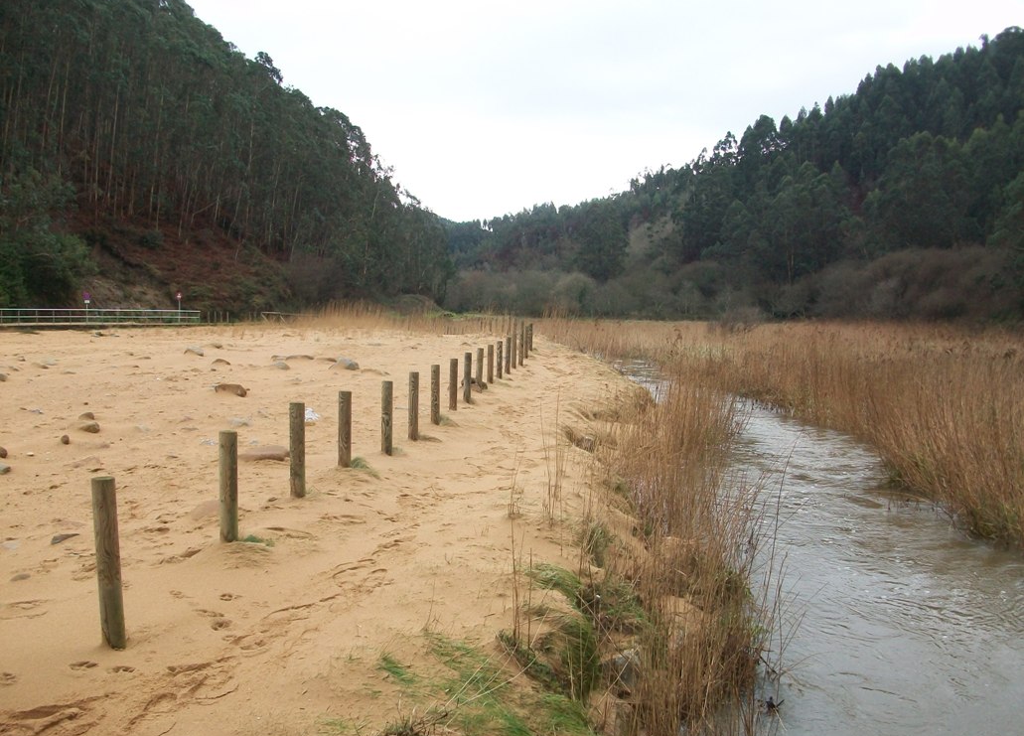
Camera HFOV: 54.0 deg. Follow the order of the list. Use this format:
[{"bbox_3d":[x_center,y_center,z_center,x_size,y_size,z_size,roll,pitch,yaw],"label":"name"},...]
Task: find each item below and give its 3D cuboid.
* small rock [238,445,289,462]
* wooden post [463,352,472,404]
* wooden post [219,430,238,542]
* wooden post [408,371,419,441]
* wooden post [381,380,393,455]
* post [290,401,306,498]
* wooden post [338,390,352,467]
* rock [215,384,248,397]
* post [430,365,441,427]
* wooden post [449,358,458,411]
[{"bbox_3d":[-2.435,0.836,9.900,0.520,0.120,0.340,1,3,0],"label":"small rock"},{"bbox_3d":[-0.755,0.172,17.208,0.118,0.855,0.118,1,3,0],"label":"wooden post"},{"bbox_3d":[-1.855,0.779,6.588,0.118,0.720,0.118,1,3,0],"label":"wooden post"},{"bbox_3d":[-1.217,0.484,12.508,0.118,0.854,0.118,1,3,0],"label":"wooden post"},{"bbox_3d":[-1.363,0.554,11.013,0.118,0.807,0.118,1,3,0],"label":"wooden post"},{"bbox_3d":[-1.681,0.645,7.896,0.118,0.739,0.118,1,3,0],"label":"post"},{"bbox_3d":[-1.575,0.580,9.489,0.118,0.714,0.118,1,3,0],"label":"wooden post"},{"bbox_3d":[-4.863,0.387,17.400,0.550,0.180,0.340,1,3,0],"label":"rock"},{"bbox_3d":[-1.064,0.377,14.062,0.118,0.837,0.118,1,3,0],"label":"post"},{"bbox_3d":[-0.899,0.261,15.556,0.118,0.799,0.118,1,3,0],"label":"wooden post"}]

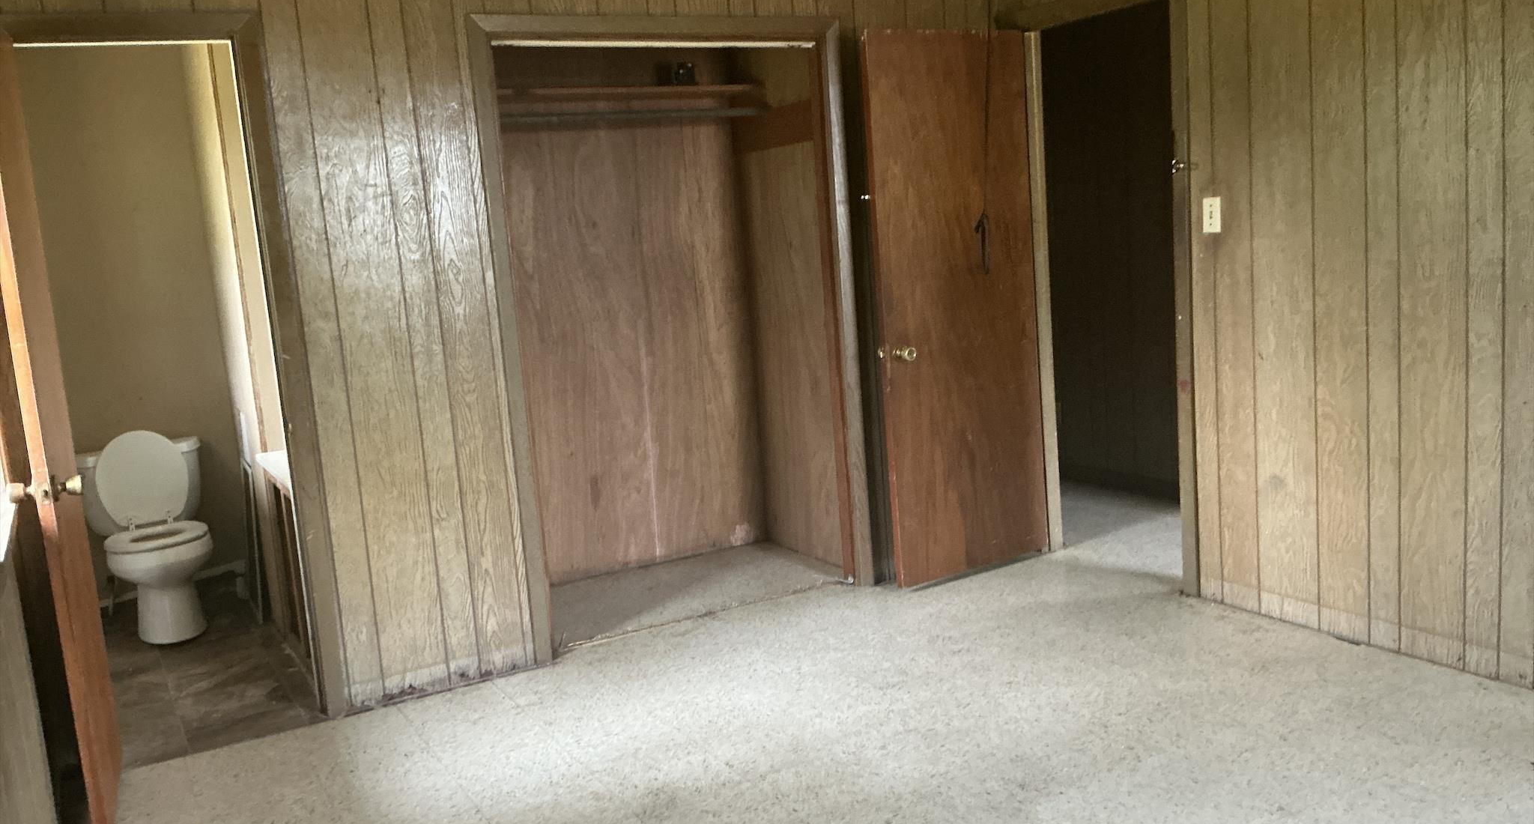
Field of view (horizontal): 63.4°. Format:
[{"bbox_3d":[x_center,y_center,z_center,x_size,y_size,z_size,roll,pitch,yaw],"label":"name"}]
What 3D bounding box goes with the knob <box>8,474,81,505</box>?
[{"bbox_3d":[-1.722,0.186,2.960,0.162,0.063,0.063,-8,9,-24],"label":"knob"}]

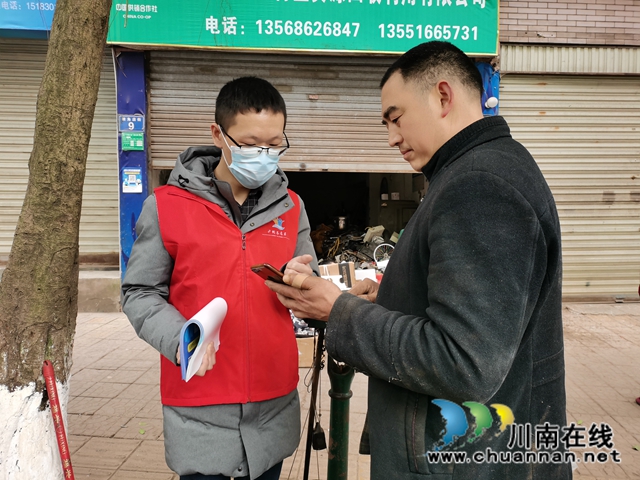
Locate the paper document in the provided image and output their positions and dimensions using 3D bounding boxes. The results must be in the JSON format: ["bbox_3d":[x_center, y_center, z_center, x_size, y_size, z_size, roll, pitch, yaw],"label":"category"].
[{"bbox_3d":[-0.276,0.236,1.190,0.056,0.142,0.200,7,9,5],"label":"paper document"}]

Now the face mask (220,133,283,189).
[{"bbox_3d":[-0.176,-0.206,1.285,0.140,0.115,0.100,-3,26,-34],"label":"face mask"}]

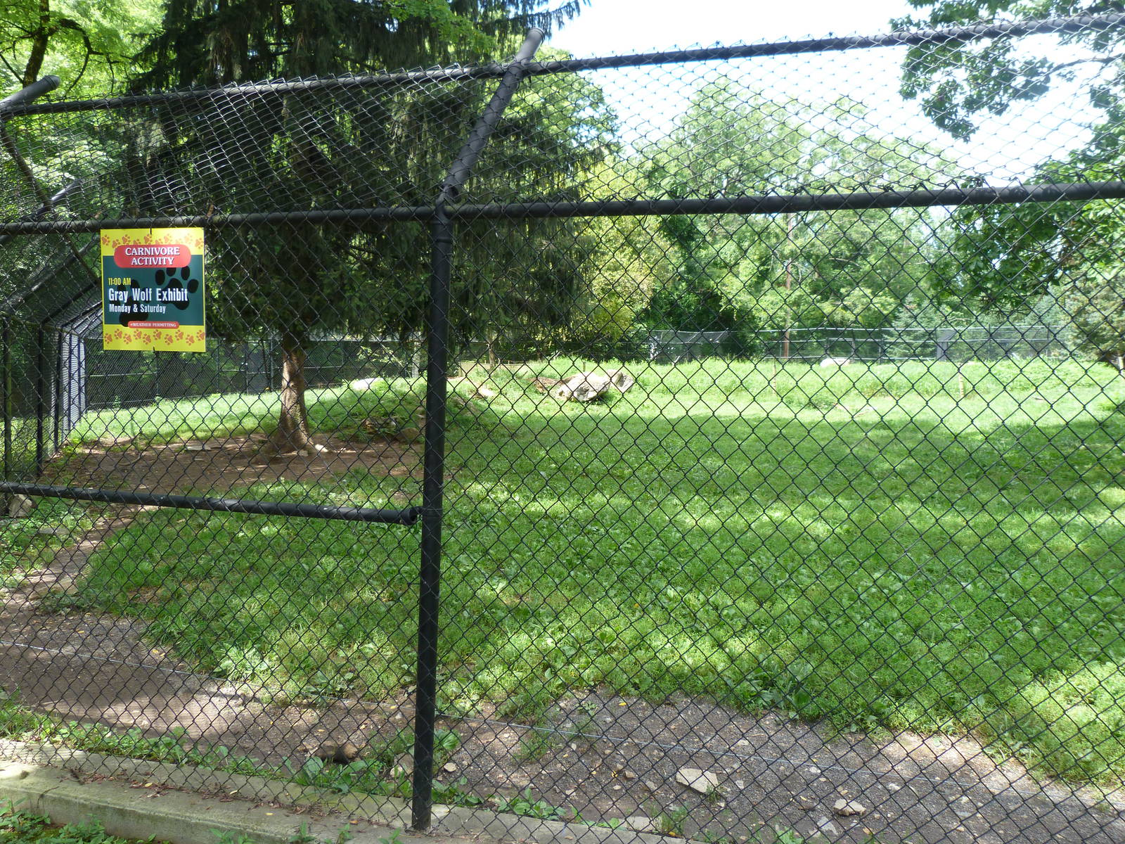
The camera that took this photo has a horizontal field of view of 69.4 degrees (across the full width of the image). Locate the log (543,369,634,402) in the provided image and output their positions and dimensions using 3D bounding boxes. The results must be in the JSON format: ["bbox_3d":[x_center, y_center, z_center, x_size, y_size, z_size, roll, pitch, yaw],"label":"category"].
[{"bbox_3d":[0.782,-1.087,24.500,2.500,0.930,1.250,1,2,-14],"label":"log"}]

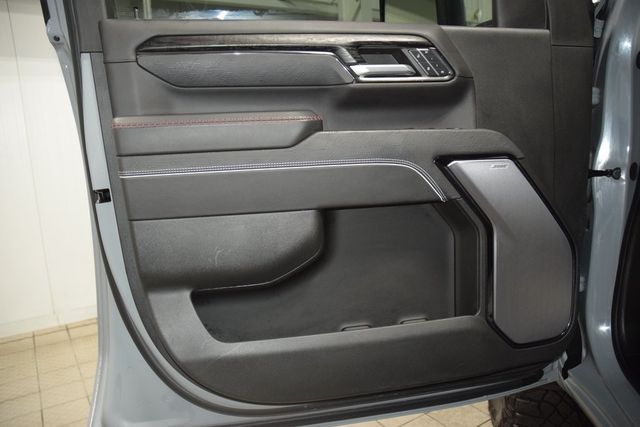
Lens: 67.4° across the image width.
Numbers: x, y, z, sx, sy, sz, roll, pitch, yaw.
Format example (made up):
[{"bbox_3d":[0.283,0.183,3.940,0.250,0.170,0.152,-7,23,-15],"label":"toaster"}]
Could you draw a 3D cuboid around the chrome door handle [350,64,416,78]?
[{"bbox_3d":[0.132,-0.301,1.025,0.144,0.025,0.030,-5,8,-10],"label":"chrome door handle"}]

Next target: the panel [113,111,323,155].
[{"bbox_3d":[-0.193,-0.158,0.948,0.384,0.070,0.080,-5,8,-10],"label":"panel"}]

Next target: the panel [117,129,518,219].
[{"bbox_3d":[0.011,-0.086,0.991,0.795,0.138,0.080,-5,8,-10],"label":"panel"}]

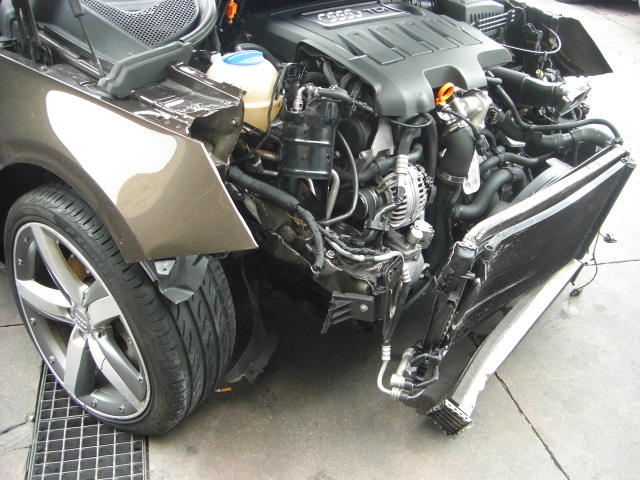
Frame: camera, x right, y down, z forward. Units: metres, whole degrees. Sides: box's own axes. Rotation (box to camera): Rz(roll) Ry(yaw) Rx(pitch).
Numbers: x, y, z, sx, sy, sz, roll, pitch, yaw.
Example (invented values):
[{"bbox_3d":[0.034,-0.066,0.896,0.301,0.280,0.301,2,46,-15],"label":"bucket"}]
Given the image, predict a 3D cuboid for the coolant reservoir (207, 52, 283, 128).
[{"bbox_3d":[-0.166,-0.317,1.520,0.150,0.172,0.152,29,38,35],"label":"coolant reservoir"}]

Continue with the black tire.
[{"bbox_3d":[-0.508,0.159,1.738,0.655,0.655,0.245,24,35,30],"label":"black tire"}]

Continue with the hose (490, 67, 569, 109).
[{"bbox_3d":[0.552,-0.402,1.850,0.080,0.080,0.220,-24,40,-39],"label":"hose"}]

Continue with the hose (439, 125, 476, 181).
[{"bbox_3d":[0.325,-0.207,1.660,0.090,0.120,0.080,-12,34,-26],"label":"hose"}]

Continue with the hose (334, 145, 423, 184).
[{"bbox_3d":[0.137,-0.173,1.650,0.270,0.070,0.055,-17,36,-32],"label":"hose"}]

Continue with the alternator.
[{"bbox_3d":[0.189,-0.095,1.570,0.140,0.140,0.135,-10,33,-23],"label":"alternator"}]

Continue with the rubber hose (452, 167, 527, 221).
[{"bbox_3d":[0.405,-0.111,1.680,0.235,0.100,0.065,-17,36,-32],"label":"rubber hose"}]

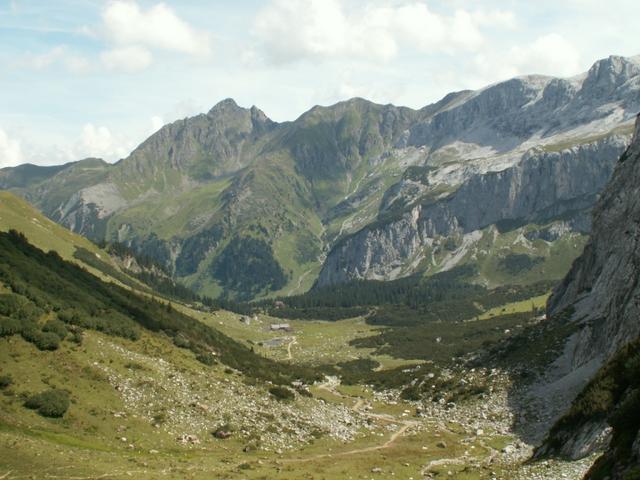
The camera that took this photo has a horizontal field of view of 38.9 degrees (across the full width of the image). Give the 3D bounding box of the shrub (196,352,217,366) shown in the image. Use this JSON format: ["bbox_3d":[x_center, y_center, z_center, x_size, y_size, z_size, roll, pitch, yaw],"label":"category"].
[{"bbox_3d":[-30.070,31.660,240.000,5.300,3.040,4.770,0,0,0],"label":"shrub"}]

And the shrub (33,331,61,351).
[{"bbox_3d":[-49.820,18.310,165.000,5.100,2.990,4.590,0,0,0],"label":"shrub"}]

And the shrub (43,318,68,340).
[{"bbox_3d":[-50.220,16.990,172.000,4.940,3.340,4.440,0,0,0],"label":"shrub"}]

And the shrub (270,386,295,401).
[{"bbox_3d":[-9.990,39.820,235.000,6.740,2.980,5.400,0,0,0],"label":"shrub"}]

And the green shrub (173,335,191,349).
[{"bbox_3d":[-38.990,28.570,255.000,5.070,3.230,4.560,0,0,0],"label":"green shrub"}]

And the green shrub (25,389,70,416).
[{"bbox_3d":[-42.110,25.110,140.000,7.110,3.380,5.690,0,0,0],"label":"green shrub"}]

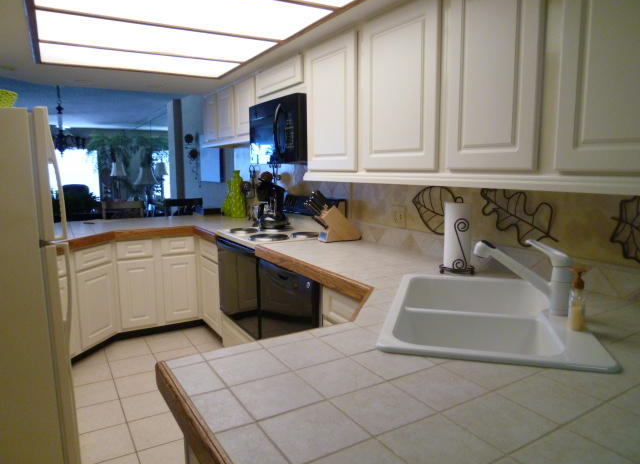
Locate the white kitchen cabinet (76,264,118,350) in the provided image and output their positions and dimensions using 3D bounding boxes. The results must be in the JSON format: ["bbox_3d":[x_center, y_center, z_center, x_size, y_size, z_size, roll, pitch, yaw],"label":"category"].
[{"bbox_3d":[-1.916,0.531,3.343,0.550,0.560,0.420,1,8,10],"label":"white kitchen cabinet"}]

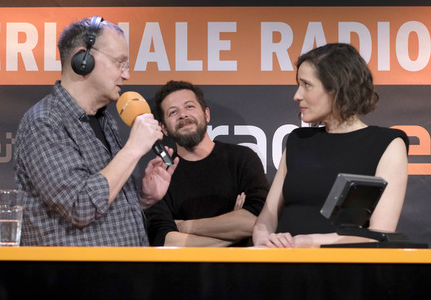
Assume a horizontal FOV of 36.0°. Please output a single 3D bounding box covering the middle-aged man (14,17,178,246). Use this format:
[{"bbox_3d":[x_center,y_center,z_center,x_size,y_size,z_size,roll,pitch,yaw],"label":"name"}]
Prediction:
[{"bbox_3d":[-0.377,0.455,2.039,0.480,1.760,0.500,-2,-4,27],"label":"middle-aged man"}]

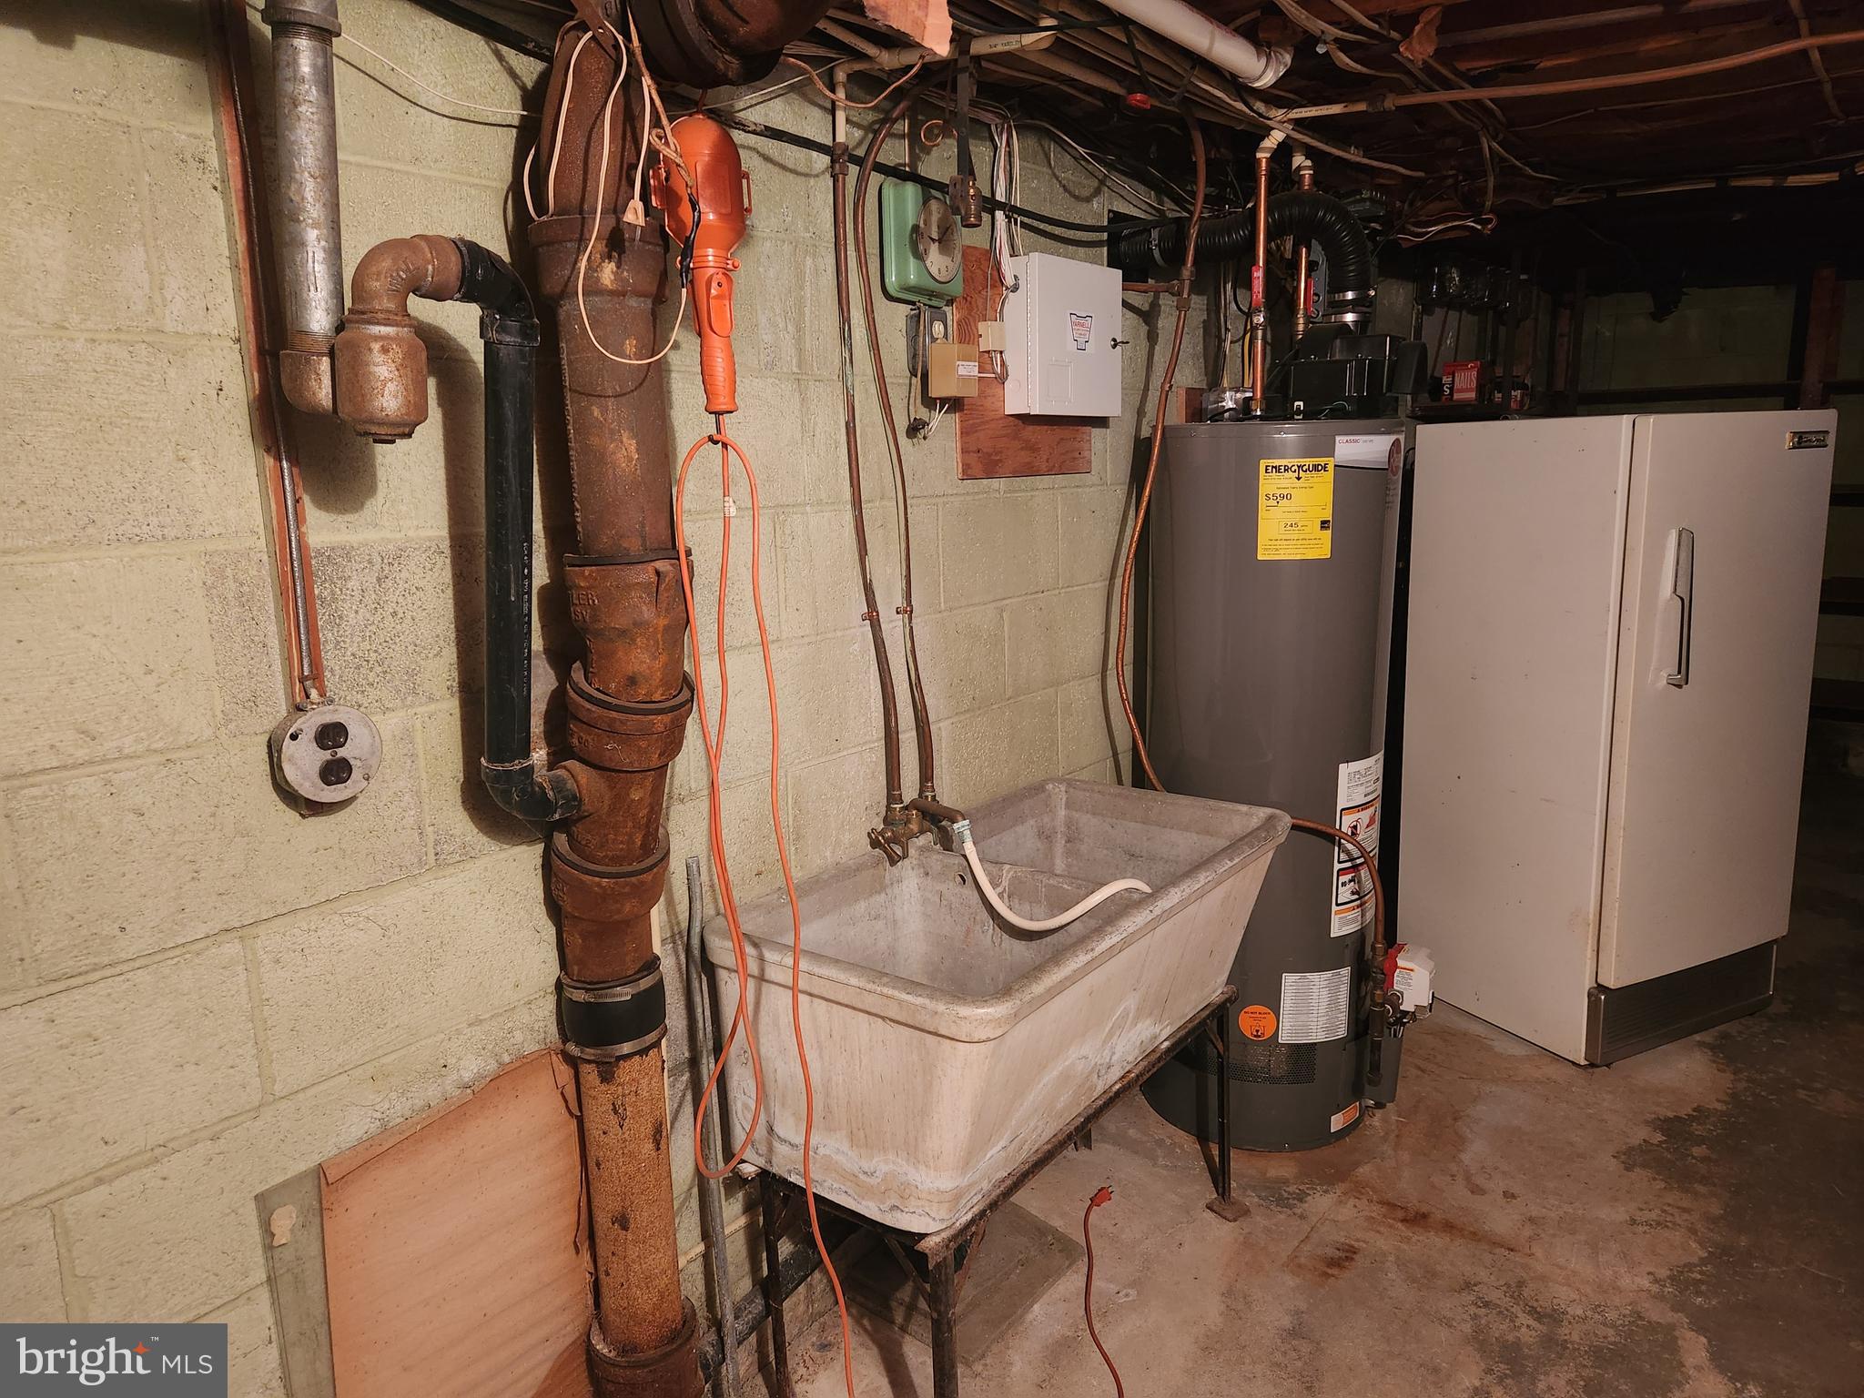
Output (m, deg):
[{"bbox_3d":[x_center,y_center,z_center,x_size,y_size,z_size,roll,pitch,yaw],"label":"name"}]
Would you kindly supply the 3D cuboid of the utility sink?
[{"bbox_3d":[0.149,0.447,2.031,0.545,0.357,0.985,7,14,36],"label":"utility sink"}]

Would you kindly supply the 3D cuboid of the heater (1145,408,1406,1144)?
[{"bbox_3d":[0.732,0.169,2.747,0.505,1.530,0.505,3,12,19],"label":"heater"}]

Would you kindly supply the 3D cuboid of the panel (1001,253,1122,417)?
[{"bbox_3d":[0.259,-0.695,2.413,0.085,0.290,0.320,7,14,36],"label":"panel"}]

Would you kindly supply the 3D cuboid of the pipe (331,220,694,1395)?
[{"bbox_3d":[-0.415,0.248,1.410,0.180,1.535,0.420,7,14,36],"label":"pipe"}]

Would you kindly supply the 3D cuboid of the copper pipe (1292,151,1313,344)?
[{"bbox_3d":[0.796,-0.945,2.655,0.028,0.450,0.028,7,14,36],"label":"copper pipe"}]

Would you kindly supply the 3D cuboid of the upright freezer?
[{"bbox_3d":[1.744,0.053,3.243,0.702,1.532,0.647,-7,12,-26],"label":"upright freezer"}]

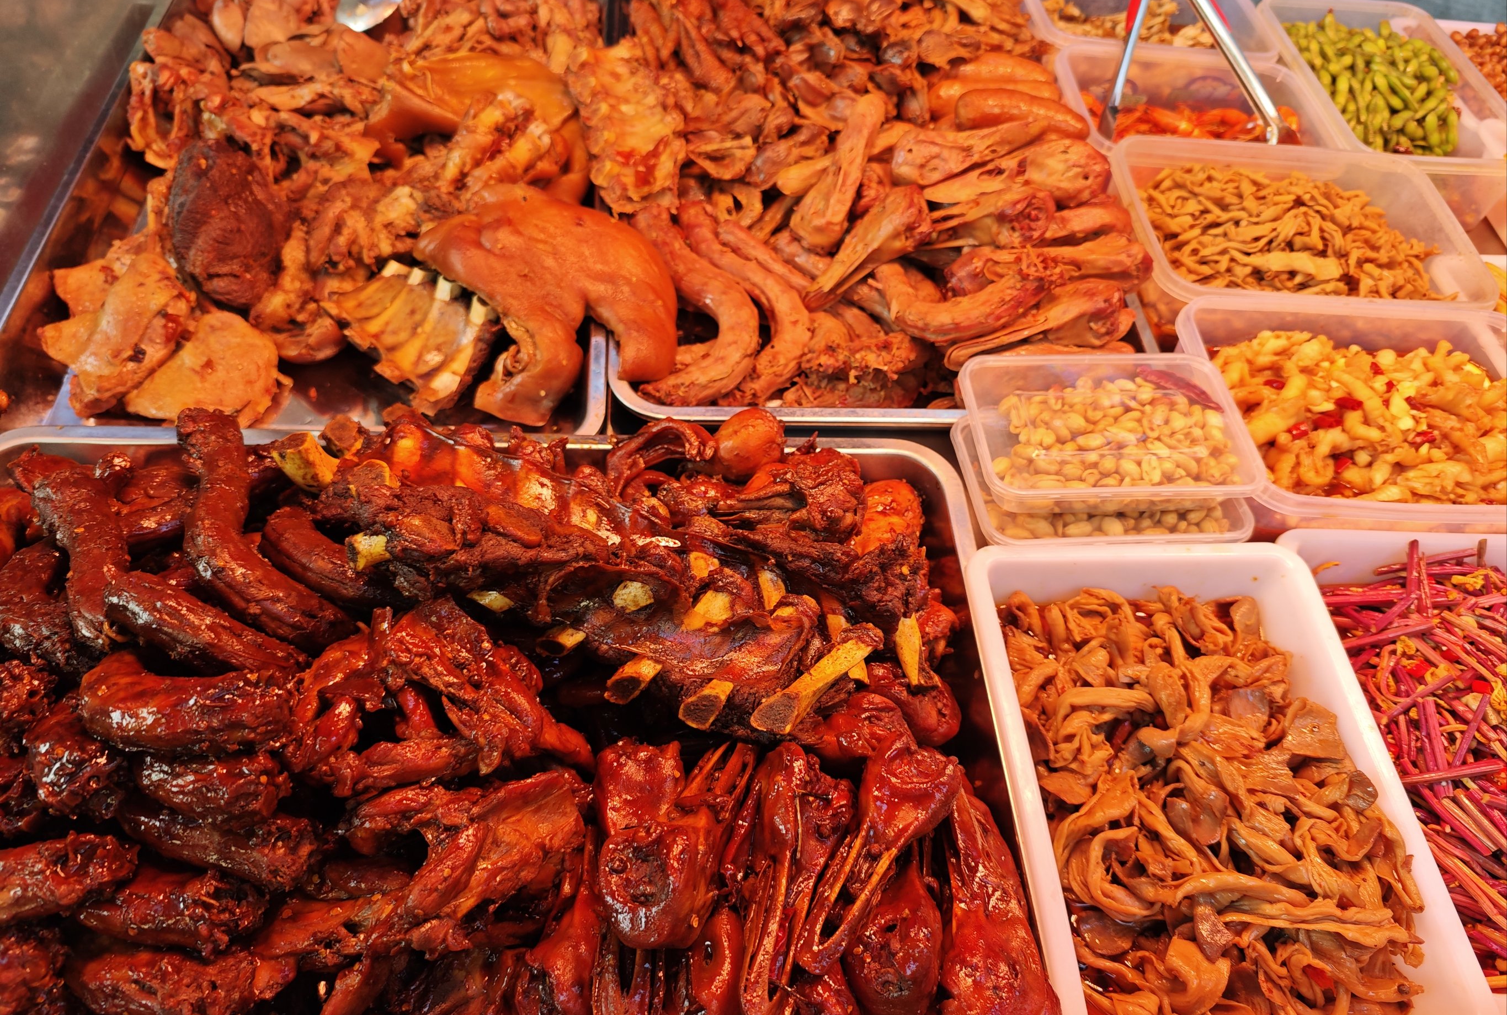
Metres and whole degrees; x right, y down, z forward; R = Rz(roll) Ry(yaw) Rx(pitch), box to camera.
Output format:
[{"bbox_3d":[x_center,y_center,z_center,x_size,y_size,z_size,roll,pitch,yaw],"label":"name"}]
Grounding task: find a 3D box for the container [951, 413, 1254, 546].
[{"bbox_3d":[0.220,-0.013,0.654,0.175,0.039,0.112,-1,54,-7],"label":"container"}]

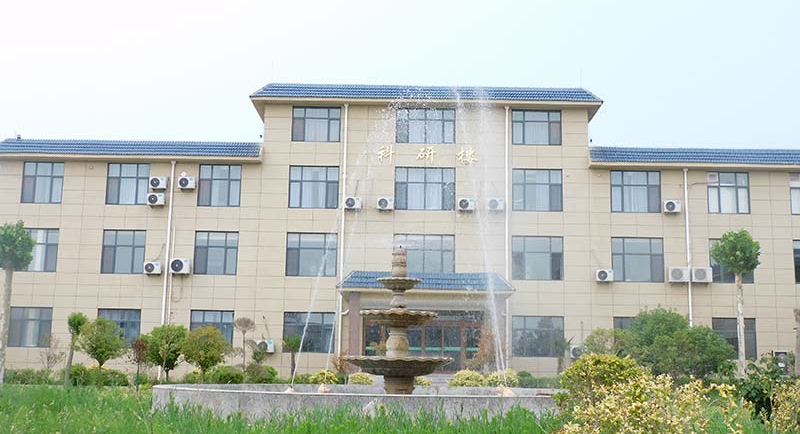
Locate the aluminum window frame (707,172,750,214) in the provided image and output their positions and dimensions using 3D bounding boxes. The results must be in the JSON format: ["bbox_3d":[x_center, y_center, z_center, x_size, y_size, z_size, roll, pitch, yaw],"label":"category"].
[{"bbox_3d":[16.227,-1.170,45.681,2.039,2.078,0.120,1,-9,1],"label":"aluminum window frame"}]

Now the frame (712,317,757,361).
[{"bbox_3d":[15.756,5.758,43.519,2.050,1.936,0.120,1,-10,1],"label":"frame"}]

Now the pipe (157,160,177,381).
[{"bbox_3d":[-11.405,2.485,45.234,0.160,10.702,0.160,1,-9,1],"label":"pipe"}]

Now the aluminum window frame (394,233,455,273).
[{"bbox_3d":[1.209,1.957,45.843,3.018,2.188,0.100,1,-10,1],"label":"aluminum window frame"}]

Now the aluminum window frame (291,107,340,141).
[{"bbox_3d":[-4.110,-4.546,45.529,2.402,1.764,0.120,1,-10,1],"label":"aluminum window frame"}]

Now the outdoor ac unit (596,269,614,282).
[{"bbox_3d":[9.793,2.806,44.107,0.790,0.560,0.300,1,-10,1],"label":"outdoor ac unit"}]

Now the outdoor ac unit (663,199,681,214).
[{"bbox_3d":[13.495,-0.524,45.738,0.780,0.550,0.300,1,-10,1],"label":"outdoor ac unit"}]

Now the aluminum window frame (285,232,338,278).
[{"bbox_3d":[-4.366,1.887,45.958,2.506,2.136,0.100,1,-10,1],"label":"aluminum window frame"}]

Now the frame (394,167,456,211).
[{"bbox_3d":[1.213,-1.385,44.817,2.887,2.048,0.110,1,-9,1],"label":"frame"}]

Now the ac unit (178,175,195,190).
[{"bbox_3d":[-10.279,-1.615,44.745,0.793,0.571,0.300,1,-10,1],"label":"ac unit"}]

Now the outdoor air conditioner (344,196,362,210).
[{"bbox_3d":[-2.297,-0.683,46.056,0.780,0.550,0.300,1,-10,1],"label":"outdoor air conditioner"}]

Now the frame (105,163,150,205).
[{"bbox_3d":[-13.420,-1.620,45.576,2.090,2.110,0.100,1,-10,1],"label":"frame"}]

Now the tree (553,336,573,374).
[{"bbox_3d":[7.116,6.327,40.409,1.000,2.364,1.000,1,-9,1],"label":"tree"}]

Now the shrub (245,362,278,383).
[{"bbox_3d":[-5.715,6.505,38.014,1.374,0.908,1.237,1,-9,1],"label":"shrub"}]

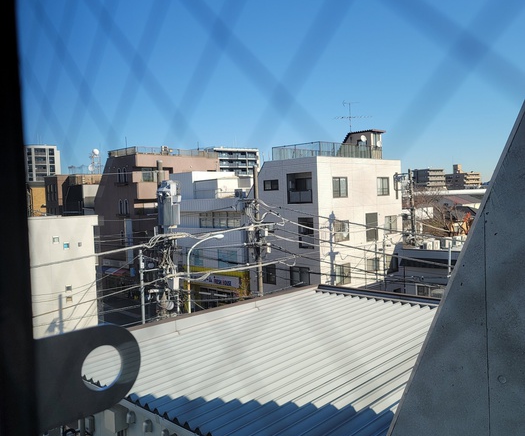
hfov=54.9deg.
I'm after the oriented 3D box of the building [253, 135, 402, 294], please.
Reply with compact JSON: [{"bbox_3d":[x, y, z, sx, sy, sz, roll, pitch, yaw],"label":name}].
[{"bbox_3d":[5.016,1.112,39.009,10.400,13.950,6.900,-4,3,-45],"label":"building"}]

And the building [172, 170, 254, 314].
[{"bbox_3d":[-1.333,1.972,44.673,8.850,12.350,10.000,0,3,42],"label":"building"}]

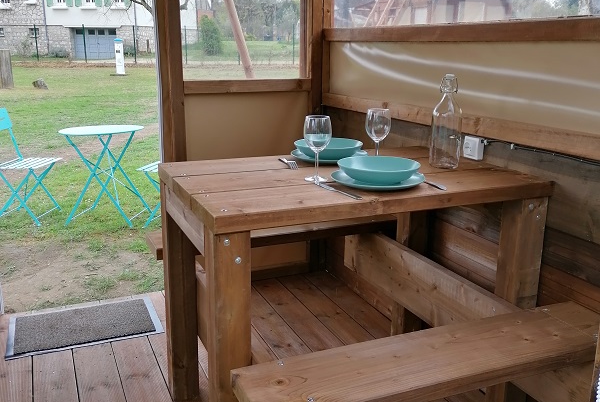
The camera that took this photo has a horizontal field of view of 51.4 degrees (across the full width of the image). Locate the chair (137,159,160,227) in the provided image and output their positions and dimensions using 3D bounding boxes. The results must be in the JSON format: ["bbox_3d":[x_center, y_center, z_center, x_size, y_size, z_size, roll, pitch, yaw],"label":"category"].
[{"bbox_3d":[-0.885,-0.207,4.595,0.470,0.810,0.420,4,15,14],"label":"chair"}]

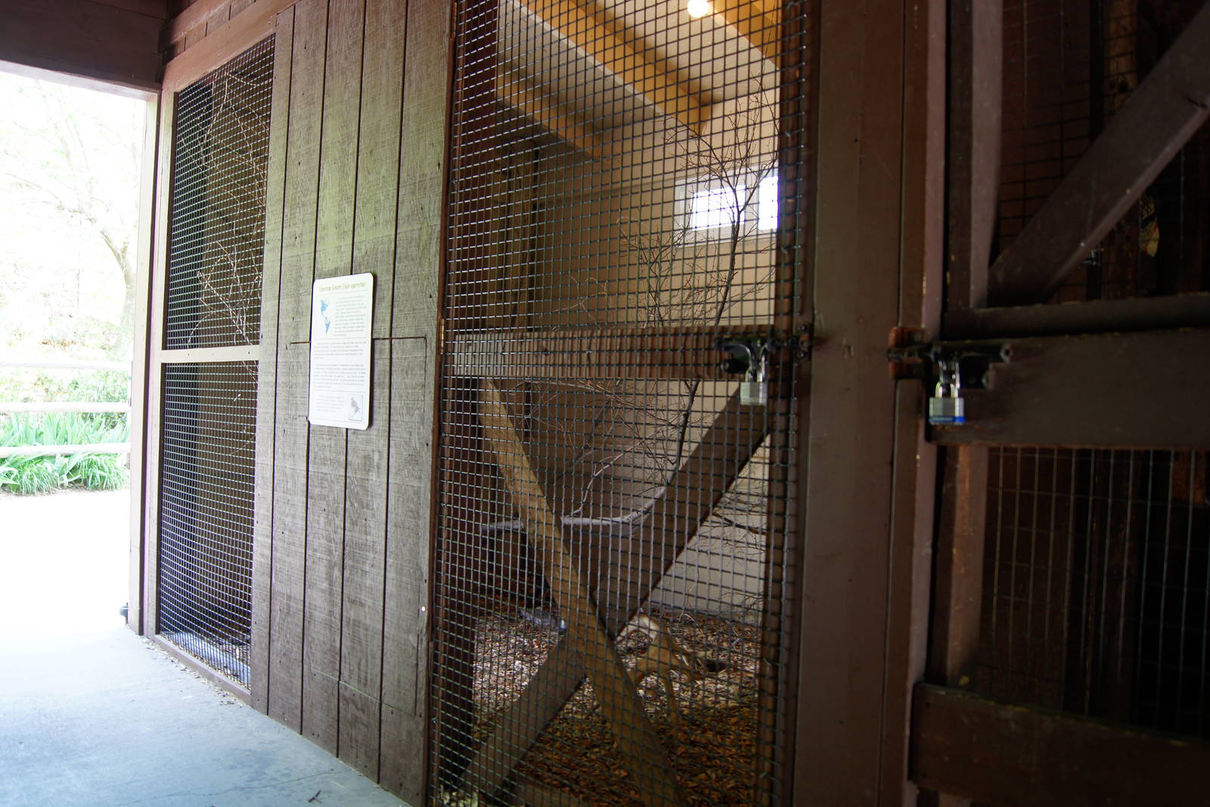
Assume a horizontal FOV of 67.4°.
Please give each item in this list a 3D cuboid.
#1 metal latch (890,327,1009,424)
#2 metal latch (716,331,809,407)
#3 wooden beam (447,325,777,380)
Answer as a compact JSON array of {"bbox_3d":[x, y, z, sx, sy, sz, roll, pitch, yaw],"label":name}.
[{"bbox_3d":[0.433,-0.035,1.166,0.052,0.128,0.167,2,0,-45],"label":"metal latch"},{"bbox_3d":[0.228,-0.054,1.381,0.052,0.117,0.165,2,0,-45],"label":"metal latch"},{"bbox_3d":[-0.020,-0.090,1.701,0.038,0.087,0.851,2,0,-45],"label":"wooden beam"}]

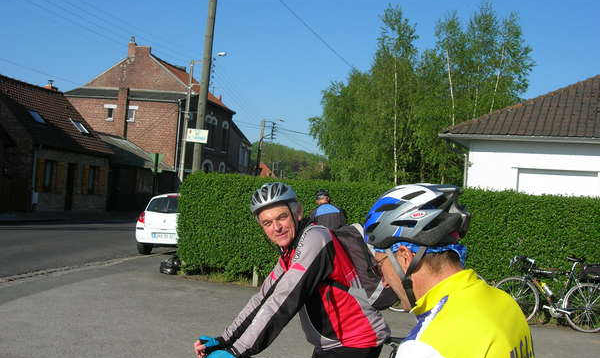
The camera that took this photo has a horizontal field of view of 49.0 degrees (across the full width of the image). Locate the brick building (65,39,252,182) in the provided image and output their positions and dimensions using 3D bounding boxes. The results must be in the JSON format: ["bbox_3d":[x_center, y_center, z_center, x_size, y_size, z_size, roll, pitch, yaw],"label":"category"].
[{"bbox_3d":[-10.071,-3.430,50.500,7.900,11.100,15.800,3,-1,12],"label":"brick building"}]

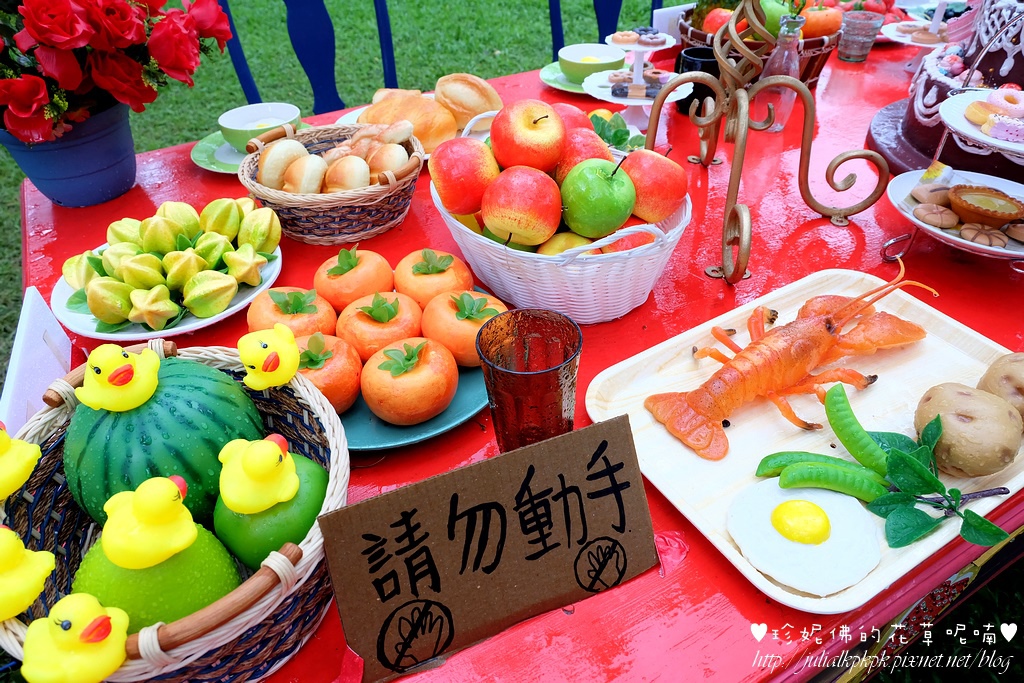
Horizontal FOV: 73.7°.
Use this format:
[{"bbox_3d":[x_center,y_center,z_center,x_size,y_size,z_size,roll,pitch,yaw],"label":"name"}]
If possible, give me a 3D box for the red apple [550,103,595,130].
[{"bbox_3d":[0.052,-0.228,0.766,0.076,0.072,0.076,-1,39,0],"label":"red apple"}]

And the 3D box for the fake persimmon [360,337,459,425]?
[{"bbox_3d":[-0.080,0.031,0.538,0.076,0.065,0.076,-2,39,0],"label":"fake persimmon"}]

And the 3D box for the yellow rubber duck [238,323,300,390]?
[{"bbox_3d":[-0.168,0.010,0.471,0.047,0.045,0.048,-53,41,-1],"label":"yellow rubber duck"}]

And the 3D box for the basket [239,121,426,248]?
[{"bbox_3d":[-0.218,-0.204,0.855,0.240,0.086,0.212,25,45,30],"label":"basket"}]

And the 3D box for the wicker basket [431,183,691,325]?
[{"bbox_3d":[0.048,-0.129,0.728,0.246,0.110,0.287,-25,45,-27],"label":"wicker basket"}]

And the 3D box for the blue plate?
[{"bbox_3d":[-0.116,0.010,0.626,0.251,0.022,0.251,0,39,0],"label":"blue plate"}]

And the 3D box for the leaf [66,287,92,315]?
[{"bbox_3d":[-0.443,-0.043,0.710,0.042,0.012,0.035,-24,48,-21],"label":"leaf"}]

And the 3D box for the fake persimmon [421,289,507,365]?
[{"bbox_3d":[-0.041,-0.012,0.609,0.078,0.058,0.078,-2,38,0],"label":"fake persimmon"}]

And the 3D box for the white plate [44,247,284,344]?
[{"bbox_3d":[-0.354,-0.065,0.719,0.226,0.021,0.226,-2,39,0],"label":"white plate"}]

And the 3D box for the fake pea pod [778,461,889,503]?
[{"bbox_3d":[0.233,0.101,0.497,0.074,0.017,0.022,8,40,11],"label":"fake pea pod"}]

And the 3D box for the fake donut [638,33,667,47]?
[{"bbox_3d":[0.202,-0.431,0.975,0.041,0.014,0.041,-2,38,0],"label":"fake donut"}]

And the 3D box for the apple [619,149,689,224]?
[{"bbox_3d":[0.146,-0.160,0.705,0.075,0.075,0.072,21,75,6],"label":"apple"}]

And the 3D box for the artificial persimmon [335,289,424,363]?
[{"bbox_3d":[-0.118,-0.011,0.608,0.076,0.058,0.076,-1,39,0],"label":"artificial persimmon"}]

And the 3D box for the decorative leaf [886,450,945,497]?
[{"bbox_3d":[0.279,0.091,0.473,0.031,0.014,0.050,-32,63,-32],"label":"decorative leaf"}]

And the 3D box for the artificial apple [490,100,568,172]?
[{"bbox_3d":[0.017,-0.209,0.698,0.080,0.073,0.080,4,70,-12],"label":"artificial apple"}]

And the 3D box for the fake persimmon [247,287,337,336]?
[{"bbox_3d":[-0.192,-0.014,0.597,0.075,0.064,0.075,-2,39,0],"label":"fake persimmon"}]

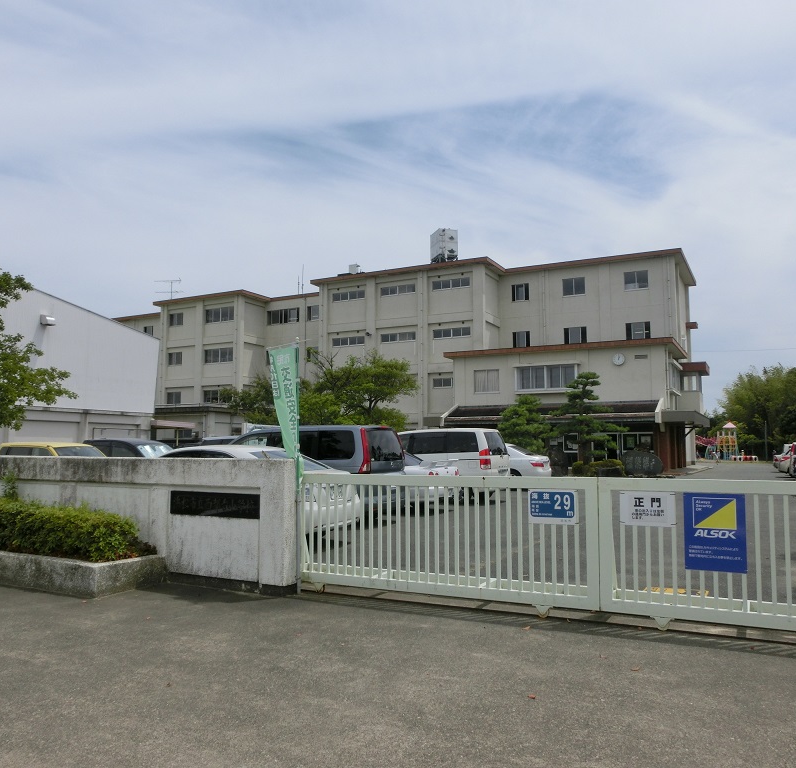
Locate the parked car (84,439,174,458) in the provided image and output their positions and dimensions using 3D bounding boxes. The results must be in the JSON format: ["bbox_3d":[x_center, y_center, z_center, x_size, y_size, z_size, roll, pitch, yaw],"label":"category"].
[{"bbox_3d":[-7.421,2.372,19.918,3.700,1.640,1.580,-3,-6,27],"label":"parked car"}]

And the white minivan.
[{"bbox_3d":[0.722,2.259,20.114,4.620,1.860,1.700,-3,-6,28],"label":"white minivan"}]

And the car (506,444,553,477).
[{"bbox_3d":[2.819,2.715,23.944,4.560,1.470,1.700,-3,-6,27],"label":"car"}]

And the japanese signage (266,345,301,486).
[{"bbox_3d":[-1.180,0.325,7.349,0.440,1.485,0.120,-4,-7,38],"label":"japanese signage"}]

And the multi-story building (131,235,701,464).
[{"bbox_3d":[-4.795,-0.399,63.531,59.500,14.800,13.500,-3,-6,28],"label":"multi-story building"}]

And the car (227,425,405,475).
[{"bbox_3d":[-2.244,1.828,14.765,4.650,1.840,1.700,-3,-6,29],"label":"car"}]

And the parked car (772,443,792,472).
[{"bbox_3d":[22.868,4.032,38.010,4.400,1.480,1.700,-3,-6,28],"label":"parked car"}]

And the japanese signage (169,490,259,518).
[{"bbox_3d":[-1.940,1.274,7.491,1.205,0.244,0.040,-3,-6,26],"label":"japanese signage"}]

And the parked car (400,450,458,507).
[{"bbox_3d":[-0.902,2.302,17.810,4.580,1.370,1.740,-3,-6,28],"label":"parked car"}]

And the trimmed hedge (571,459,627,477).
[{"bbox_3d":[9.435,3.901,33.245,2.400,0.900,1.300,-3,-6,28],"label":"trimmed hedge"}]

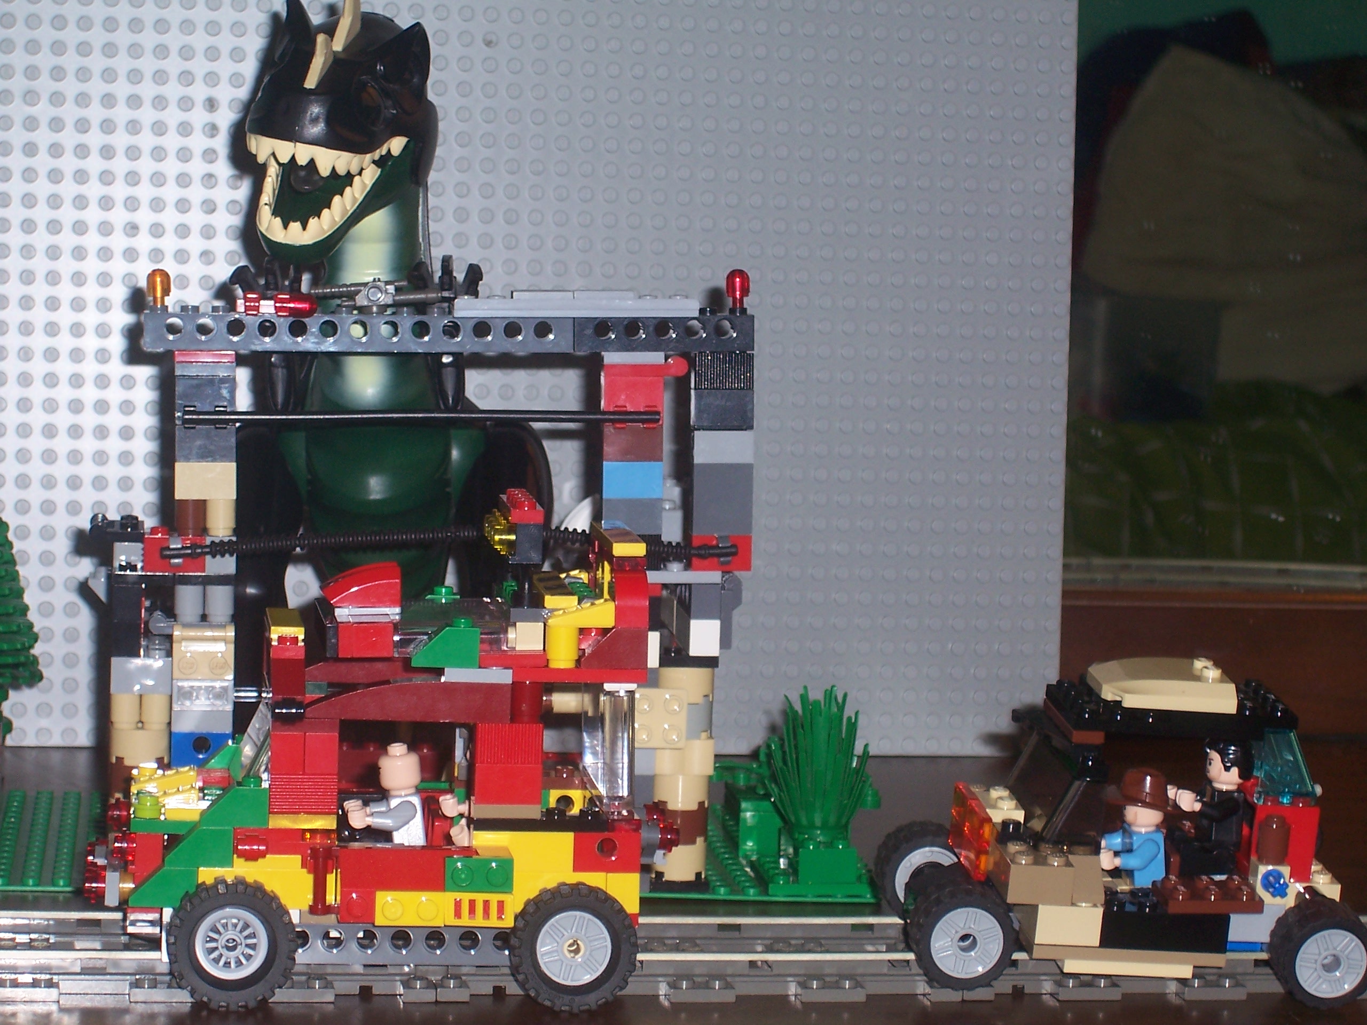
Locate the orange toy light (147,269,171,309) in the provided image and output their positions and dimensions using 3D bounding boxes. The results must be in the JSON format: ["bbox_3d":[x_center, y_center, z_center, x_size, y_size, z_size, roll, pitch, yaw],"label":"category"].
[{"bbox_3d":[-0.136,-0.058,1.043,0.006,0.011,0.006,1,6,-9],"label":"orange toy light"}]

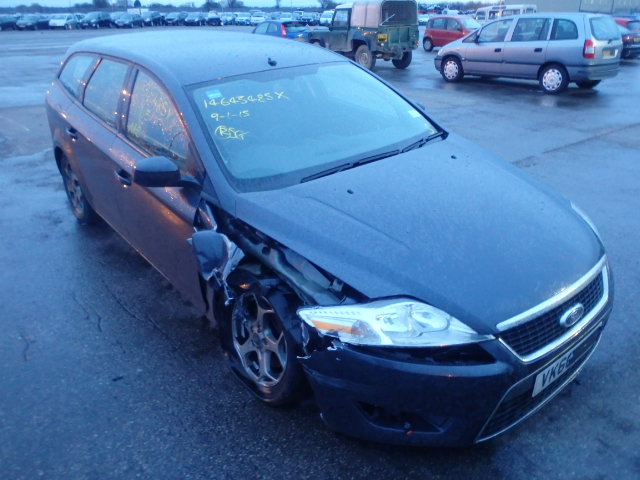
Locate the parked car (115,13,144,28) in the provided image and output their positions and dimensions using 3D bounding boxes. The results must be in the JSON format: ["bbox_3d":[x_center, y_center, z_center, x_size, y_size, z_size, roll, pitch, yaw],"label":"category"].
[{"bbox_3d":[-19.985,-23.081,54.501,1.750,1.460,4.200,2,24,5],"label":"parked car"}]

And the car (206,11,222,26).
[{"bbox_3d":[-12.595,-26.414,62.099,1.760,1.500,4.300,0,24,0],"label":"car"}]

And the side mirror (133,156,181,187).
[{"bbox_3d":[-0.763,-0.322,2.453,0.220,0.145,0.130,-19,30,-35],"label":"side mirror"}]

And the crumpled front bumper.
[{"bbox_3d":[0.837,0.385,2.316,1.820,0.530,0.600,-19,30,-35],"label":"crumpled front bumper"}]

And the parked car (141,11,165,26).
[{"bbox_3d":[-19.148,-25.621,60.008,1.760,1.520,4.300,2,24,5],"label":"parked car"}]

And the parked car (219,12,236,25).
[{"bbox_3d":[-11.038,-27.032,63.183,1.740,1.470,4.200,-1,24,-2],"label":"parked car"}]

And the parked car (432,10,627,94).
[{"bbox_3d":[4.777,-4.568,12.407,1.742,1.650,4.317,-18,29,-35],"label":"parked car"}]

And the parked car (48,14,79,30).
[{"bbox_3d":[-26.258,-22.503,53.413,1.720,1.500,4.100,0,24,0],"label":"parked car"}]

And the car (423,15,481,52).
[{"bbox_3d":[6.081,-8.847,22.191,1.590,1.540,3.540,-15,28,-30],"label":"car"}]

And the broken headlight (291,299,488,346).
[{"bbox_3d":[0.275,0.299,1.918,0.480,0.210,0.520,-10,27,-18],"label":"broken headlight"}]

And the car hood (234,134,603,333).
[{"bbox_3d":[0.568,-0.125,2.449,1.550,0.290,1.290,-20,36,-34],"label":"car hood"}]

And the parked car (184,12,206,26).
[{"bbox_3d":[-14.481,-26.040,61.022,1.760,1.470,4.300,1,24,3],"label":"parked car"}]

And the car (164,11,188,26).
[{"bbox_3d":[-17.215,-26.379,62.105,1.760,1.470,4.300,1,24,3],"label":"car"}]

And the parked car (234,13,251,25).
[{"bbox_3d":[-9.380,-27.023,63.477,1.760,1.470,4.300,-1,24,-1],"label":"parked car"}]

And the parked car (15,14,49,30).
[{"bbox_3d":[-28.494,-21.945,52.105,1.760,1.460,4.350,2,24,5],"label":"parked car"}]

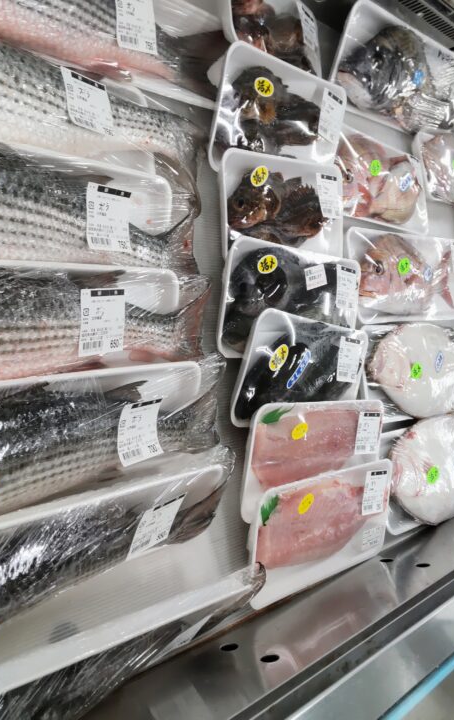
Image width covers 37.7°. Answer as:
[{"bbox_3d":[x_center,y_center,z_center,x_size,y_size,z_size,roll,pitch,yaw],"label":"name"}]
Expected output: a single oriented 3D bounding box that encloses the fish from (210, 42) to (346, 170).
[{"bbox_3d":[0.076,-0.353,1.009,0.042,0.168,0.272,21,17,40],"label":"fish"}]

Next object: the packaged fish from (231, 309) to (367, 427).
[{"bbox_3d":[0.108,0.020,0.976,0.284,0.042,0.158,8,97,-49],"label":"packaged fish"}]

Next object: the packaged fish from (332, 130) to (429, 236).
[{"bbox_3d":[0.195,-0.228,0.878,0.266,0.041,0.111,-5,88,-48],"label":"packaged fish"}]

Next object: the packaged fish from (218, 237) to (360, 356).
[{"bbox_3d":[0.071,-0.061,0.715,0.232,0.042,0.114,-1,101,-48],"label":"packaged fish"}]

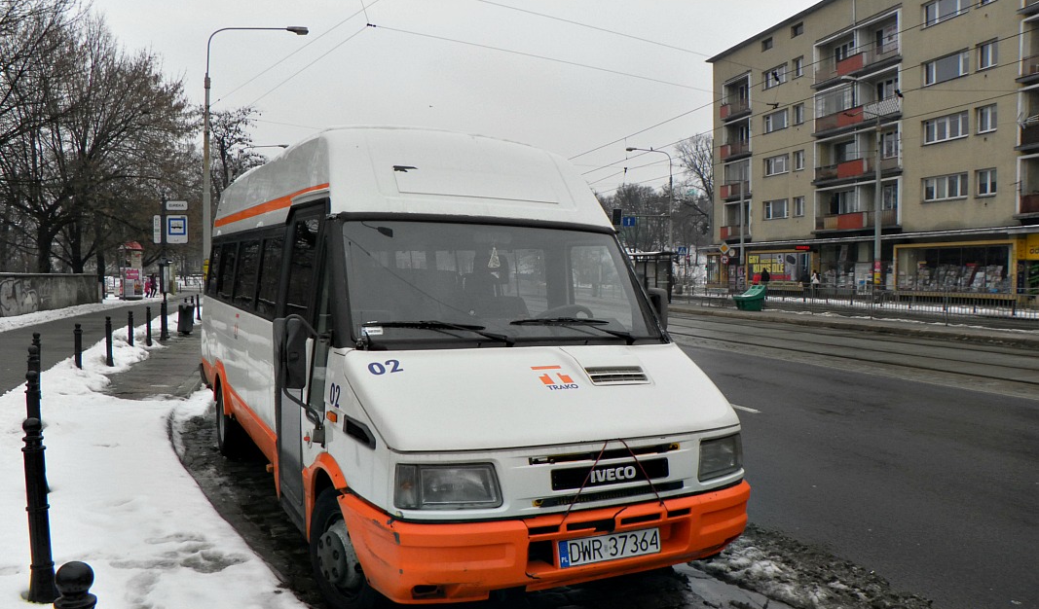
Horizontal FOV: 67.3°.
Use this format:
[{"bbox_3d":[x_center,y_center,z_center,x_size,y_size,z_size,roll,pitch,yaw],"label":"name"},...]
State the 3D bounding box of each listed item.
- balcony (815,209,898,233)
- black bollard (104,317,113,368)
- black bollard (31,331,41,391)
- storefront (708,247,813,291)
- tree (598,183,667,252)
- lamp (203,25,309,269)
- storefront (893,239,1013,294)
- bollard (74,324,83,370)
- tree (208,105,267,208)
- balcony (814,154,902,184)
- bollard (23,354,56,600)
[{"bbox_3d":[18.526,-4.475,42.660,1.150,1.011,7.076,-2,3,-15],"label":"balcony"},{"bbox_3d":[-7.365,0.678,14.021,0.140,0.920,0.140,-2,3,-28],"label":"black bollard"},{"bbox_3d":[-5.447,0.753,8.820,0.135,0.880,0.135,-2,3,-32],"label":"black bollard"},{"bbox_3d":[15.560,-2.181,51.383,0.800,2.780,12.282,-2,3,-15],"label":"storefront"},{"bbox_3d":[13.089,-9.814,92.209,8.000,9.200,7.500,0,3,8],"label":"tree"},{"bbox_3d":[-8.768,-4.263,26.128,3.250,9.807,0.350,-2,3,-15],"label":"lamp"},{"bbox_3d":[19.935,-1.614,35.781,0.600,2.350,6.903,-1,3,-16],"label":"storefront"},{"bbox_3d":[-6.777,0.736,12.020,0.140,0.870,0.140,-2,3,-30],"label":"bollard"},{"bbox_3d":[-15.215,-5.327,42.254,4.600,10.903,4.600,-2,3,-20],"label":"tree"},{"bbox_3d":[18.480,-7.282,42.529,1.150,1.041,7.076,-2,3,-15],"label":"balcony"},{"bbox_3d":[-2.236,0.965,3.620,0.135,0.920,0.135,-2,3,-32],"label":"bollard"}]

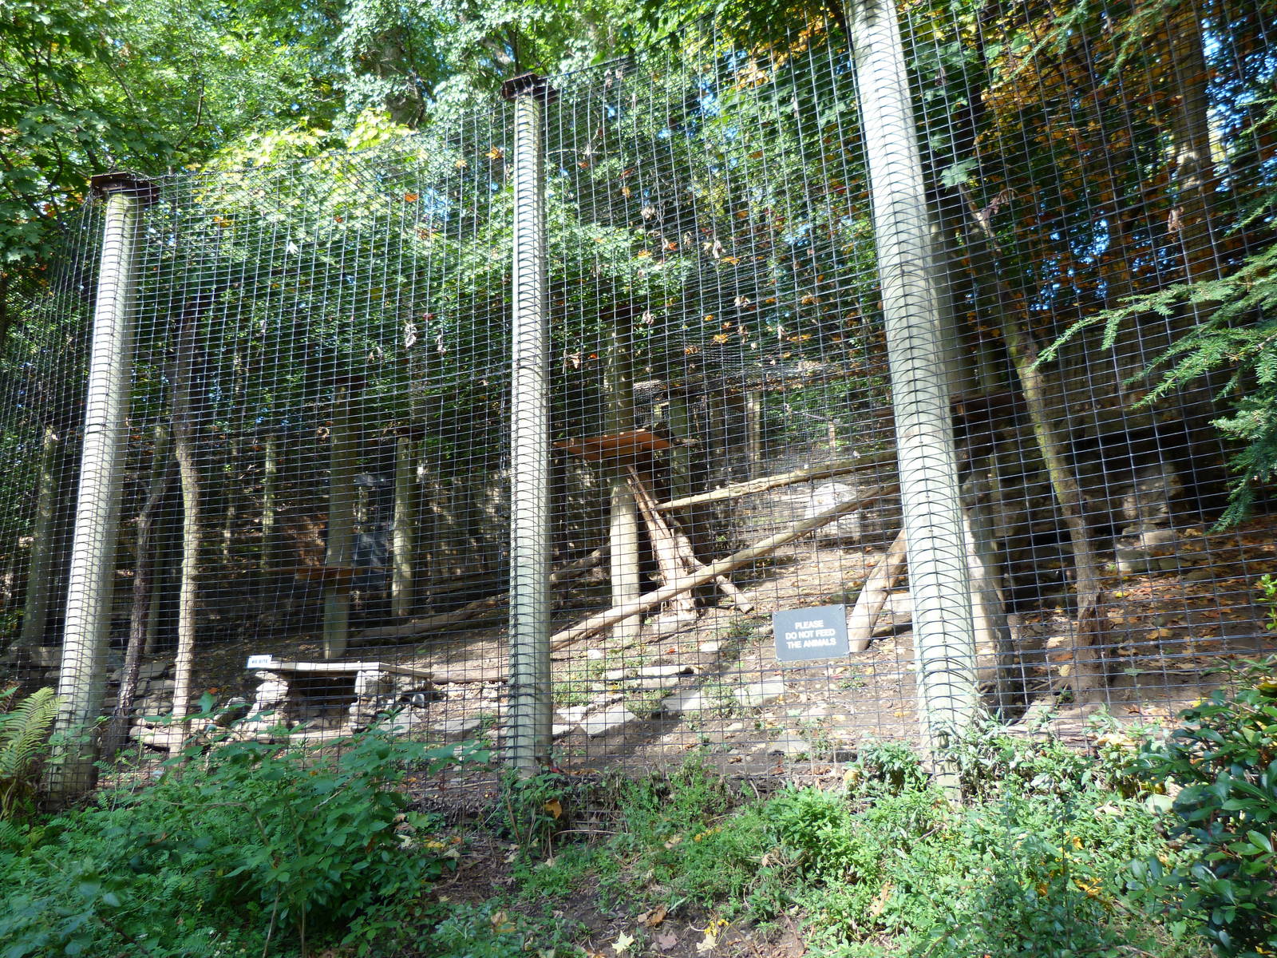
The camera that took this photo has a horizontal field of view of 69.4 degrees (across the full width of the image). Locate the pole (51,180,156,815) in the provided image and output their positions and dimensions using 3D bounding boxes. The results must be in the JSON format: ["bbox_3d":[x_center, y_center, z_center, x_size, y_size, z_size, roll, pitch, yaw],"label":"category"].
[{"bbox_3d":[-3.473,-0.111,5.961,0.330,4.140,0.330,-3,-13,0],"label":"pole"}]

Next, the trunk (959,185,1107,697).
[{"bbox_3d":[2.111,-0.289,5.082,0.400,2.910,0.270,-2,-13,0],"label":"trunk"}]

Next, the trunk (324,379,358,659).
[{"bbox_3d":[-3.175,0.385,9.844,0.250,3.020,0.250,-2,-13,0],"label":"trunk"}]

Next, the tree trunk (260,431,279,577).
[{"bbox_3d":[-5.021,0.348,12.532,0.180,2.030,0.180,-2,-13,0],"label":"tree trunk"}]

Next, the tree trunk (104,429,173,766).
[{"bbox_3d":[-3.524,0.740,6.570,0.280,2.370,0.200,-2,-13,0],"label":"tree trunk"}]

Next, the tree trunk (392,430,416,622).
[{"bbox_3d":[-2.987,0.571,11.772,0.250,2.390,0.250,-2,-13,0],"label":"tree trunk"}]

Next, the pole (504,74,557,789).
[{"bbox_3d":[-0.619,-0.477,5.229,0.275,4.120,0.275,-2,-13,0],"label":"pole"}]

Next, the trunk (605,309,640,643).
[{"bbox_3d":[-0.155,-0.067,8.249,0.240,3.060,0.240,-2,-13,0],"label":"trunk"}]

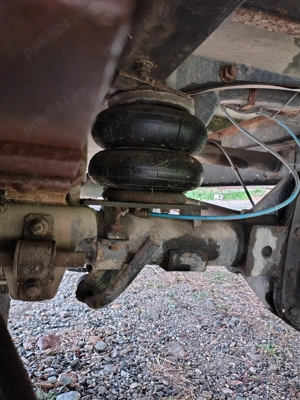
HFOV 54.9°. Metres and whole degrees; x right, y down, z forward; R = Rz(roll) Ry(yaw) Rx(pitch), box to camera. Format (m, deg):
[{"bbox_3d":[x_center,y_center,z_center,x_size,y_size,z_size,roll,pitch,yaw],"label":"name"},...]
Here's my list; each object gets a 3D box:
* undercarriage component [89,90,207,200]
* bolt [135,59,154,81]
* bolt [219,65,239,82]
[{"bbox_3d":[-0.003,-0.069,0.430,0.169,0.139,0.169,4,1,0],"label":"undercarriage component"},{"bbox_3d":[-0.007,-0.167,0.370,0.025,0.027,0.025,3,2,0],"label":"bolt"},{"bbox_3d":[0.136,-0.219,0.500,0.029,0.029,0.023,0,-2,-18],"label":"bolt"}]

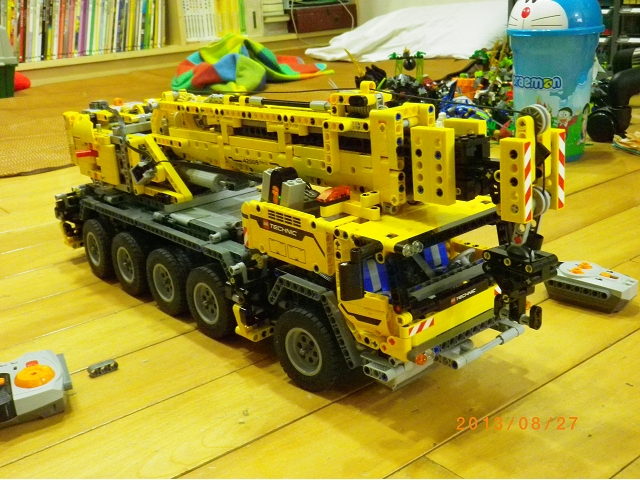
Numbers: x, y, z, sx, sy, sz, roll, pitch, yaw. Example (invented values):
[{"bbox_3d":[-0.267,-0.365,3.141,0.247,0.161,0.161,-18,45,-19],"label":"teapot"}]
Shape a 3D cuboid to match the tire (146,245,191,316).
[{"bbox_3d":[-0.140,0.039,0.715,0.021,0.062,0.062,-13,21,-41],"label":"tire"}]

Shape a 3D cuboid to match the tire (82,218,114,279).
[{"bbox_3d":[-0.236,0.009,0.819,0.021,0.062,0.062,-11,20,-36],"label":"tire"}]

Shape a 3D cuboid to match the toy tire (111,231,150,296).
[{"bbox_3d":[-0.188,0.024,0.767,0.021,0.062,0.062,-12,20,-39],"label":"toy tire"}]

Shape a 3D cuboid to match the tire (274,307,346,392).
[{"bbox_3d":[-0.007,0.082,0.571,0.062,0.062,0.021,14,21,39],"label":"tire"}]

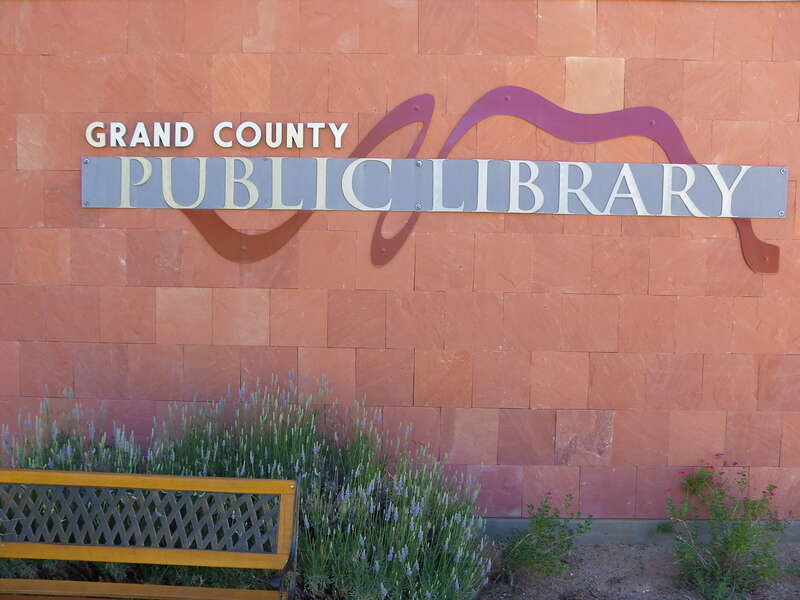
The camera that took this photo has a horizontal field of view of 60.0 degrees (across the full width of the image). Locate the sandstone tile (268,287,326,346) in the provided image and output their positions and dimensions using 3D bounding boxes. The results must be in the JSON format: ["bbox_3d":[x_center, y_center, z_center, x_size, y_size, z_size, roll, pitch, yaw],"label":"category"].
[{"bbox_3d":[-0.541,0.091,3.675,0.304,0.304,0.030,1,4,1],"label":"sandstone tile"}]

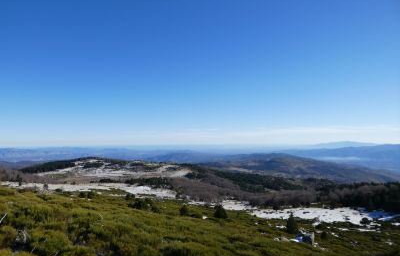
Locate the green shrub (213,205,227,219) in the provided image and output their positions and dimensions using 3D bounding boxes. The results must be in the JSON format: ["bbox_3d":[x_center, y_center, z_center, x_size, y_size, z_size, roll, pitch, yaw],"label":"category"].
[{"bbox_3d":[2.885,12.081,40.000,1.840,1.950,1.750,0,-3,0],"label":"green shrub"}]

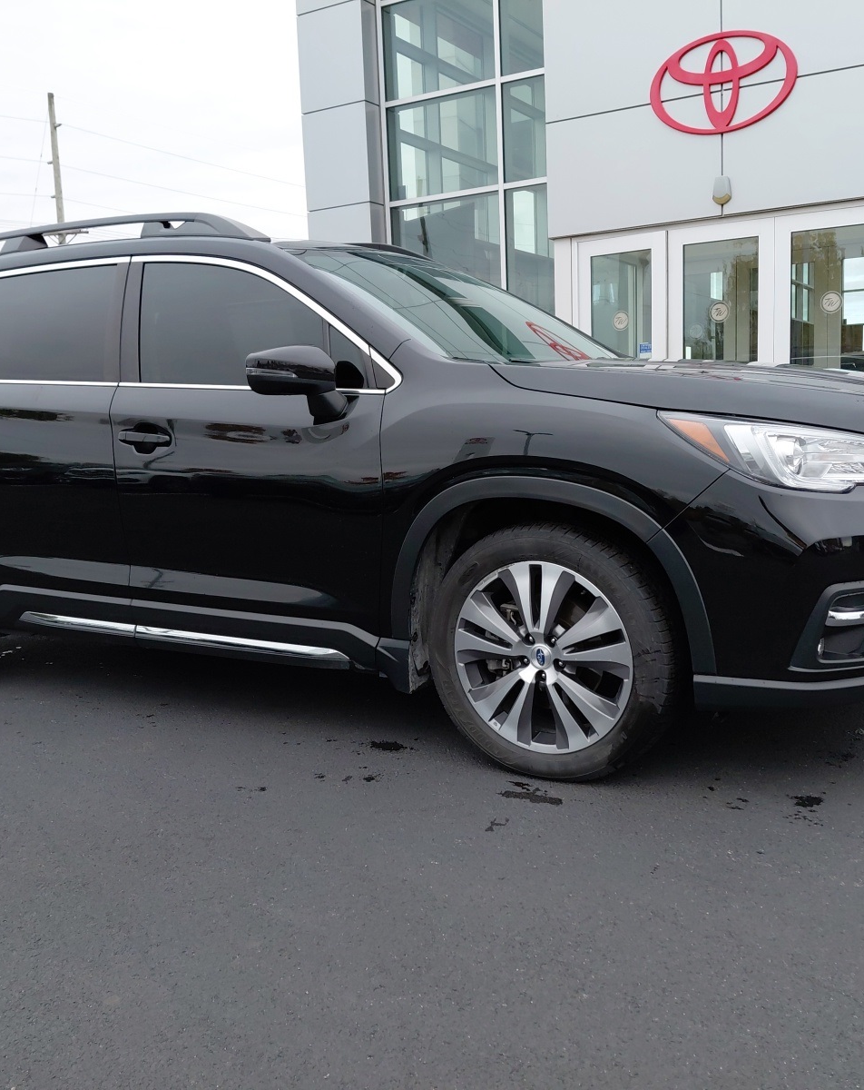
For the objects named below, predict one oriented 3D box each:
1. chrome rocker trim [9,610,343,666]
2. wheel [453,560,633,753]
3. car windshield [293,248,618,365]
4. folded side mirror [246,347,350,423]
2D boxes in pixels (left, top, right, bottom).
[{"bbox_3d":[-0.898,0.308,3.577,1.480,0.065,0.050,2,10,29],"label":"chrome rocker trim"},{"bbox_3d":[0.349,0.299,2.998,0.547,0.547,0.200,2,10,31],"label":"wheel"},{"bbox_3d":[0.180,-0.863,3.842,0.870,0.130,1.520,37,25,19],"label":"car windshield"},{"bbox_3d":[-0.399,-0.469,3.095,0.275,0.218,0.190,-3,8,0],"label":"folded side mirror"}]

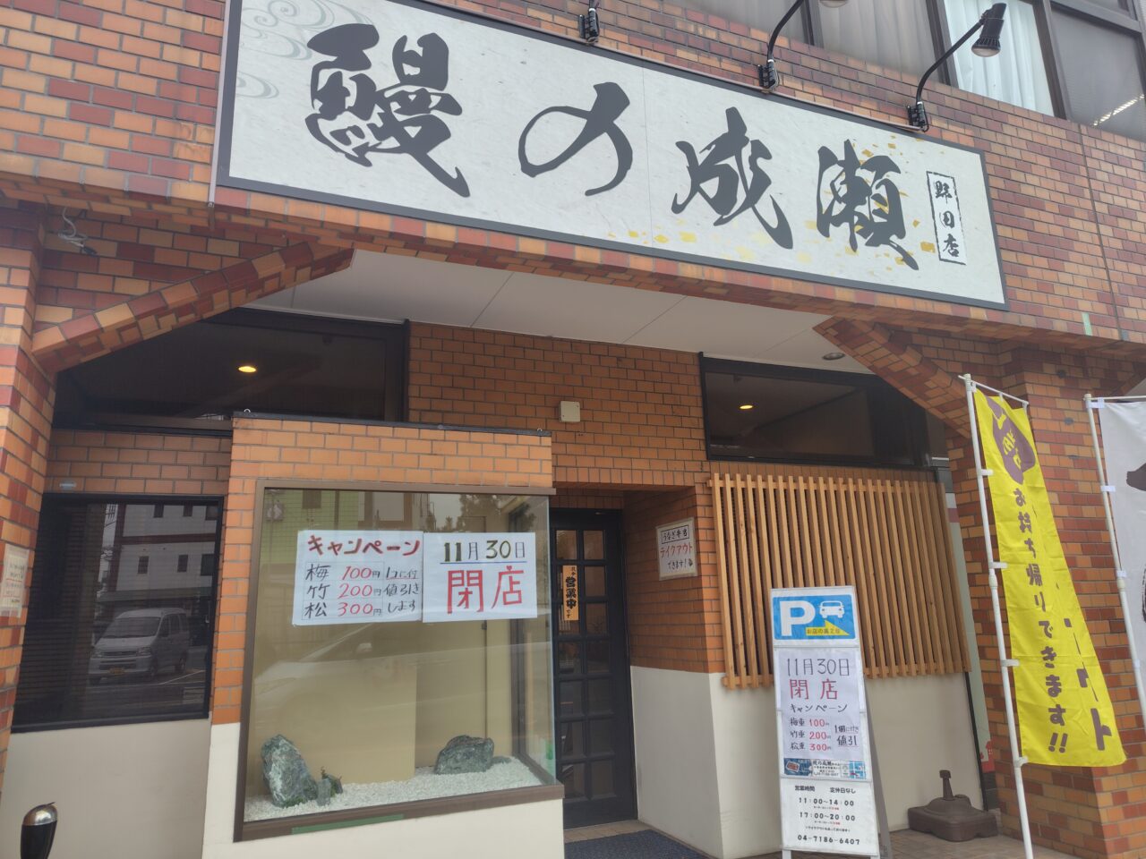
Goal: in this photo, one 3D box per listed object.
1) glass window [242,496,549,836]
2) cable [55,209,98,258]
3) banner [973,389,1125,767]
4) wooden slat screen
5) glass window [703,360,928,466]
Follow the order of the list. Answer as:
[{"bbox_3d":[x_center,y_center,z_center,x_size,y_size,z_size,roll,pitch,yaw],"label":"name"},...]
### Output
[{"bbox_3d":[-0.709,0.938,3.342,1.308,1.373,0.090,3,-14,-21],"label":"glass window"},{"bbox_3d":[-1.735,-0.690,2.660,0.120,0.155,0.100,3,-14,-21],"label":"cable"},{"bbox_3d":[2.314,0.689,3.832,0.590,1.820,0.150,4,-14,-25],"label":"banner"},{"bbox_3d":[1.689,0.922,4.788,1.862,1.235,0.080,3,-14,-21],"label":"wooden slat screen"},{"bbox_3d":[1.644,-0.078,5.088,1.785,0.664,0.100,3,-14,-21],"label":"glass window"}]

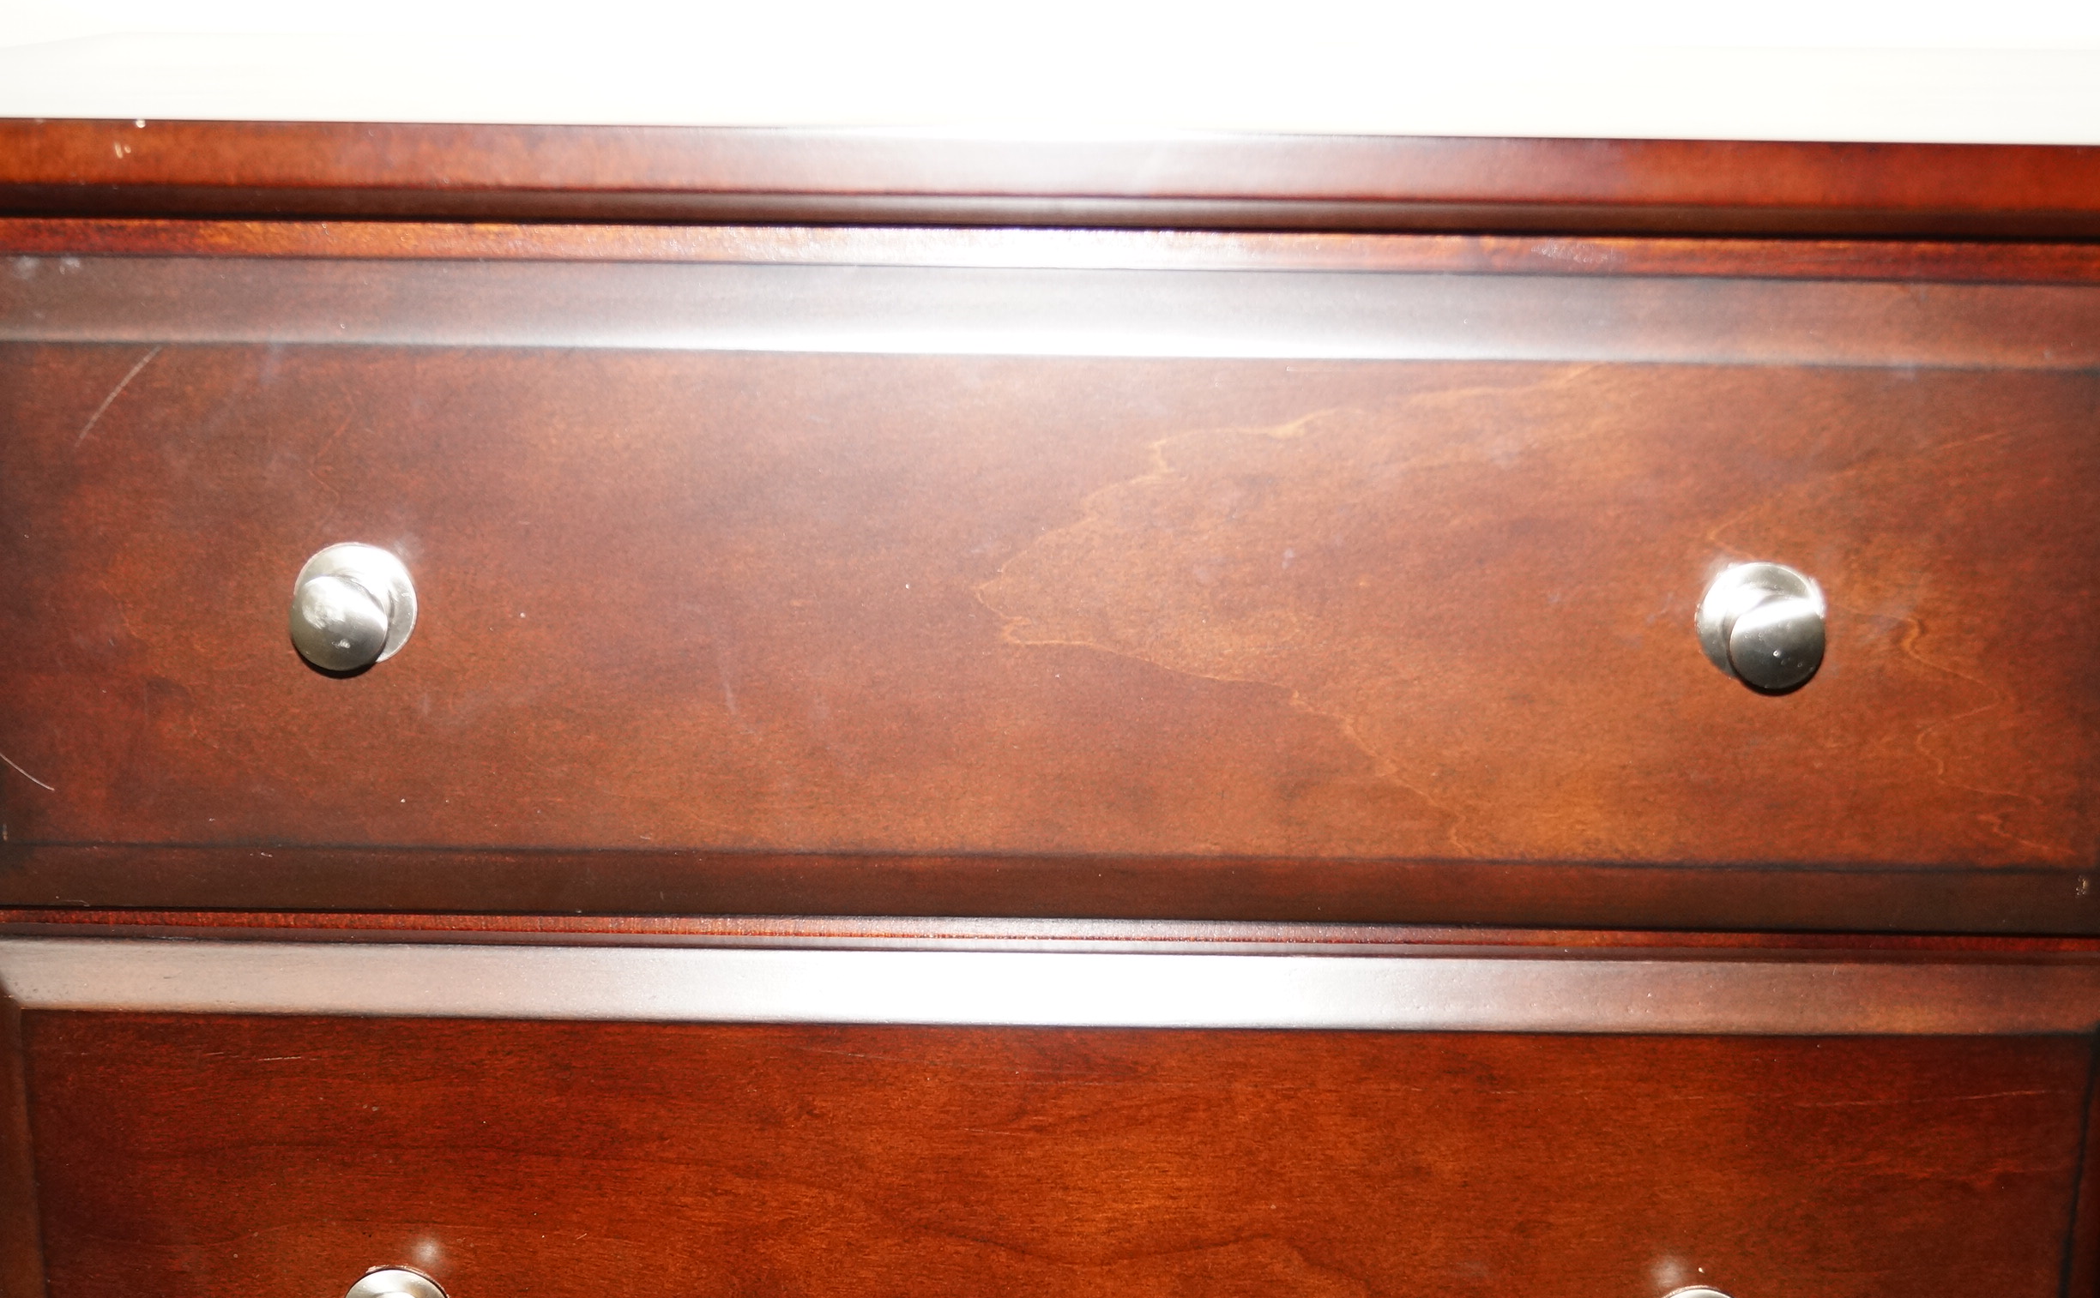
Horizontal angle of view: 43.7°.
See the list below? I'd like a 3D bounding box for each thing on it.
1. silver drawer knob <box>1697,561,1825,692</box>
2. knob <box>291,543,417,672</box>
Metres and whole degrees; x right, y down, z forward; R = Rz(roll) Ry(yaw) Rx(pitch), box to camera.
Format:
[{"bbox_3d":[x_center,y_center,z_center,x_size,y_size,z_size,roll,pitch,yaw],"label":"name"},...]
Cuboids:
[{"bbox_3d":[0.222,-0.005,0.810,0.038,0.038,0.031,1,14,0],"label":"silver drawer knob"},{"bbox_3d":[-0.218,-0.011,0.808,0.038,0.038,0.031,1,14,0],"label":"knob"}]

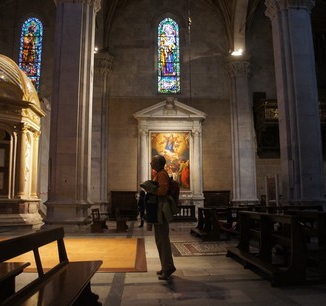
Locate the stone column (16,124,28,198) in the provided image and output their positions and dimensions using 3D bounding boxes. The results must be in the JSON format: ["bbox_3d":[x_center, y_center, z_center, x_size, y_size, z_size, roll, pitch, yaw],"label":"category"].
[{"bbox_3d":[-5.830,0.315,14.281,0.390,3.112,0.390,0,-8,-4],"label":"stone column"}]

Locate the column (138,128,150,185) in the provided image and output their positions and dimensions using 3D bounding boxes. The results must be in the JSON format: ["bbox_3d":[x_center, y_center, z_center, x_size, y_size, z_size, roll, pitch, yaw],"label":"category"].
[{"bbox_3d":[-1.094,0.577,20.390,0.620,4.193,0.600,0,-8,-4],"label":"column"}]

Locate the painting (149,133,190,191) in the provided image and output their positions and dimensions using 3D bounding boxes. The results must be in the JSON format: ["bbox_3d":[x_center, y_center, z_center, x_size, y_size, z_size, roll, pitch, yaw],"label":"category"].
[{"bbox_3d":[0.418,0.490,21.085,2.419,3.600,0.100,0,-8,-4],"label":"painting"}]

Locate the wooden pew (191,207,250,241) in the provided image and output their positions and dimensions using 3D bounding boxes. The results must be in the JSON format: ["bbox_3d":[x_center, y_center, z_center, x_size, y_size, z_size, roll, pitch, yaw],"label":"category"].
[{"bbox_3d":[1.490,2.140,10.660,0.930,0.870,2.301,0,-8,-4],"label":"wooden pew"}]

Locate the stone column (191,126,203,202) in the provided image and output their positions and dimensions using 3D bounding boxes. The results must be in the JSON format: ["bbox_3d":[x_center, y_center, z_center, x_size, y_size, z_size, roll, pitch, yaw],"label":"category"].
[{"bbox_3d":[2.078,0.552,20.623,0.620,4.302,0.600,0,-8,-4],"label":"stone column"}]

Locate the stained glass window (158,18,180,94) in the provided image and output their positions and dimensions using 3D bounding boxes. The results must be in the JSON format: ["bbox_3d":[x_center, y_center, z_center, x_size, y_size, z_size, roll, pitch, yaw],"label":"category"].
[{"bbox_3d":[0.394,-6.268,22.161,1.433,5.121,0.200,0,-8,-4],"label":"stained glass window"}]

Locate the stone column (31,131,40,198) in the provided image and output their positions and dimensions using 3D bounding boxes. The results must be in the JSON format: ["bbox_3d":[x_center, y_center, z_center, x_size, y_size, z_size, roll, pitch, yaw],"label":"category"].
[{"bbox_3d":[-5.314,0.463,14.459,0.280,2.867,0.280,0,-8,-4],"label":"stone column"}]

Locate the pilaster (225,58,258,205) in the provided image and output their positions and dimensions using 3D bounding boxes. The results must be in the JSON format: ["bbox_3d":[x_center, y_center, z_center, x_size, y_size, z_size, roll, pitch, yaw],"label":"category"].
[{"bbox_3d":[4.777,-1.338,21.157,1.650,9.073,0.850,0,-8,-4],"label":"pilaster"}]

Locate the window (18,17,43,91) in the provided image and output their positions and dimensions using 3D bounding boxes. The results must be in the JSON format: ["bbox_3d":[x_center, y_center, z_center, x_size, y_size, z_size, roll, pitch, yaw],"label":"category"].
[{"bbox_3d":[-8.223,-6.058,21.508,1.362,5.076,0.200,0,-8,-4],"label":"window"}]

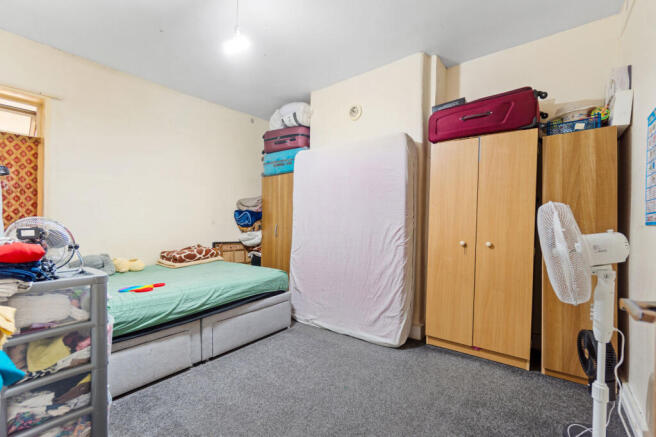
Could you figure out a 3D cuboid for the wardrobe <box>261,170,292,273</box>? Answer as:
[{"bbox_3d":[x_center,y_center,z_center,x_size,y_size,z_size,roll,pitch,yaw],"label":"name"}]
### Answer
[{"bbox_3d":[-0.530,0.260,4.030,0.720,1.780,0.500,0,0,38],"label":"wardrobe"}]

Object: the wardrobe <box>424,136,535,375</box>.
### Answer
[{"bbox_3d":[1.377,0.235,2.472,0.760,1.830,0.500,2,1,35],"label":"wardrobe"}]

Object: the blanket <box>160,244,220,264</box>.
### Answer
[{"bbox_3d":[-1.684,0.440,3.378,0.340,0.180,0.600,0,0,40],"label":"blanket"}]

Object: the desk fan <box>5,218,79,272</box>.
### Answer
[{"bbox_3d":[-1.360,0.130,1.290,0.320,0.275,0.180,0,0,-20],"label":"desk fan"}]

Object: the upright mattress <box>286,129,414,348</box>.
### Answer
[{"bbox_3d":[0.210,0.192,2.969,1.350,1.930,0.230,0,-3,37],"label":"upright mattress"}]

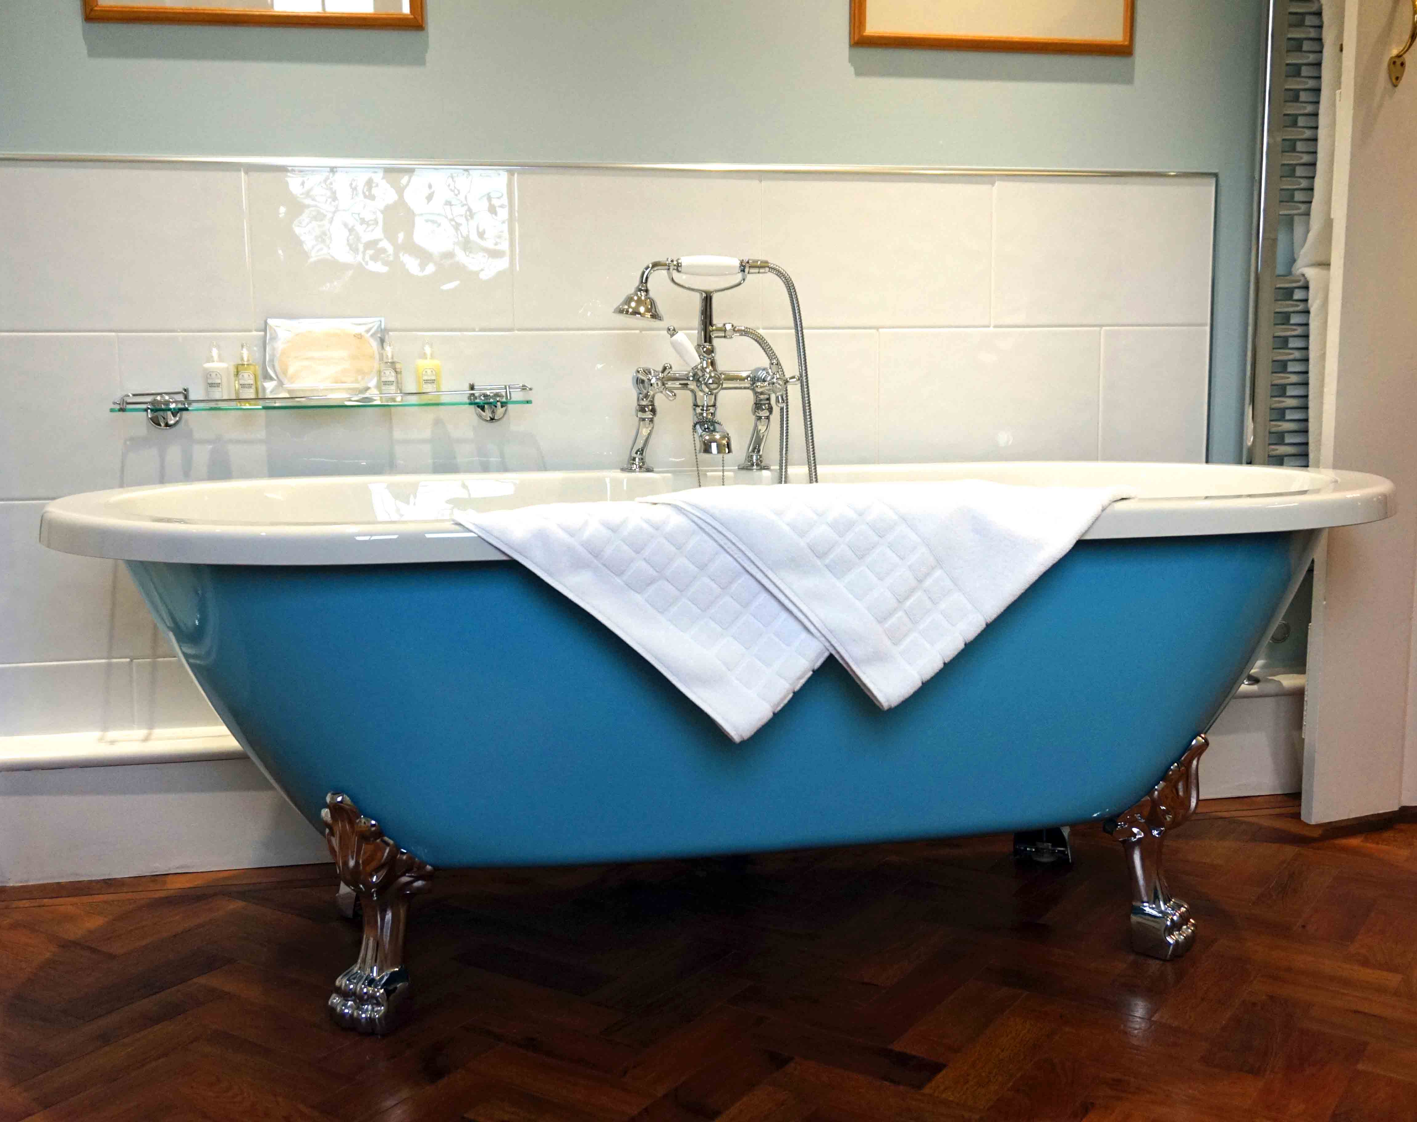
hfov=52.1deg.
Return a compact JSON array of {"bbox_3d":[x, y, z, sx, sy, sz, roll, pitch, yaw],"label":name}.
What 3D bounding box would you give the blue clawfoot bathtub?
[{"bbox_3d":[0.070,0.195,1.958,1.750,0.600,0.786,-2,8,-12],"label":"blue clawfoot bathtub"}]

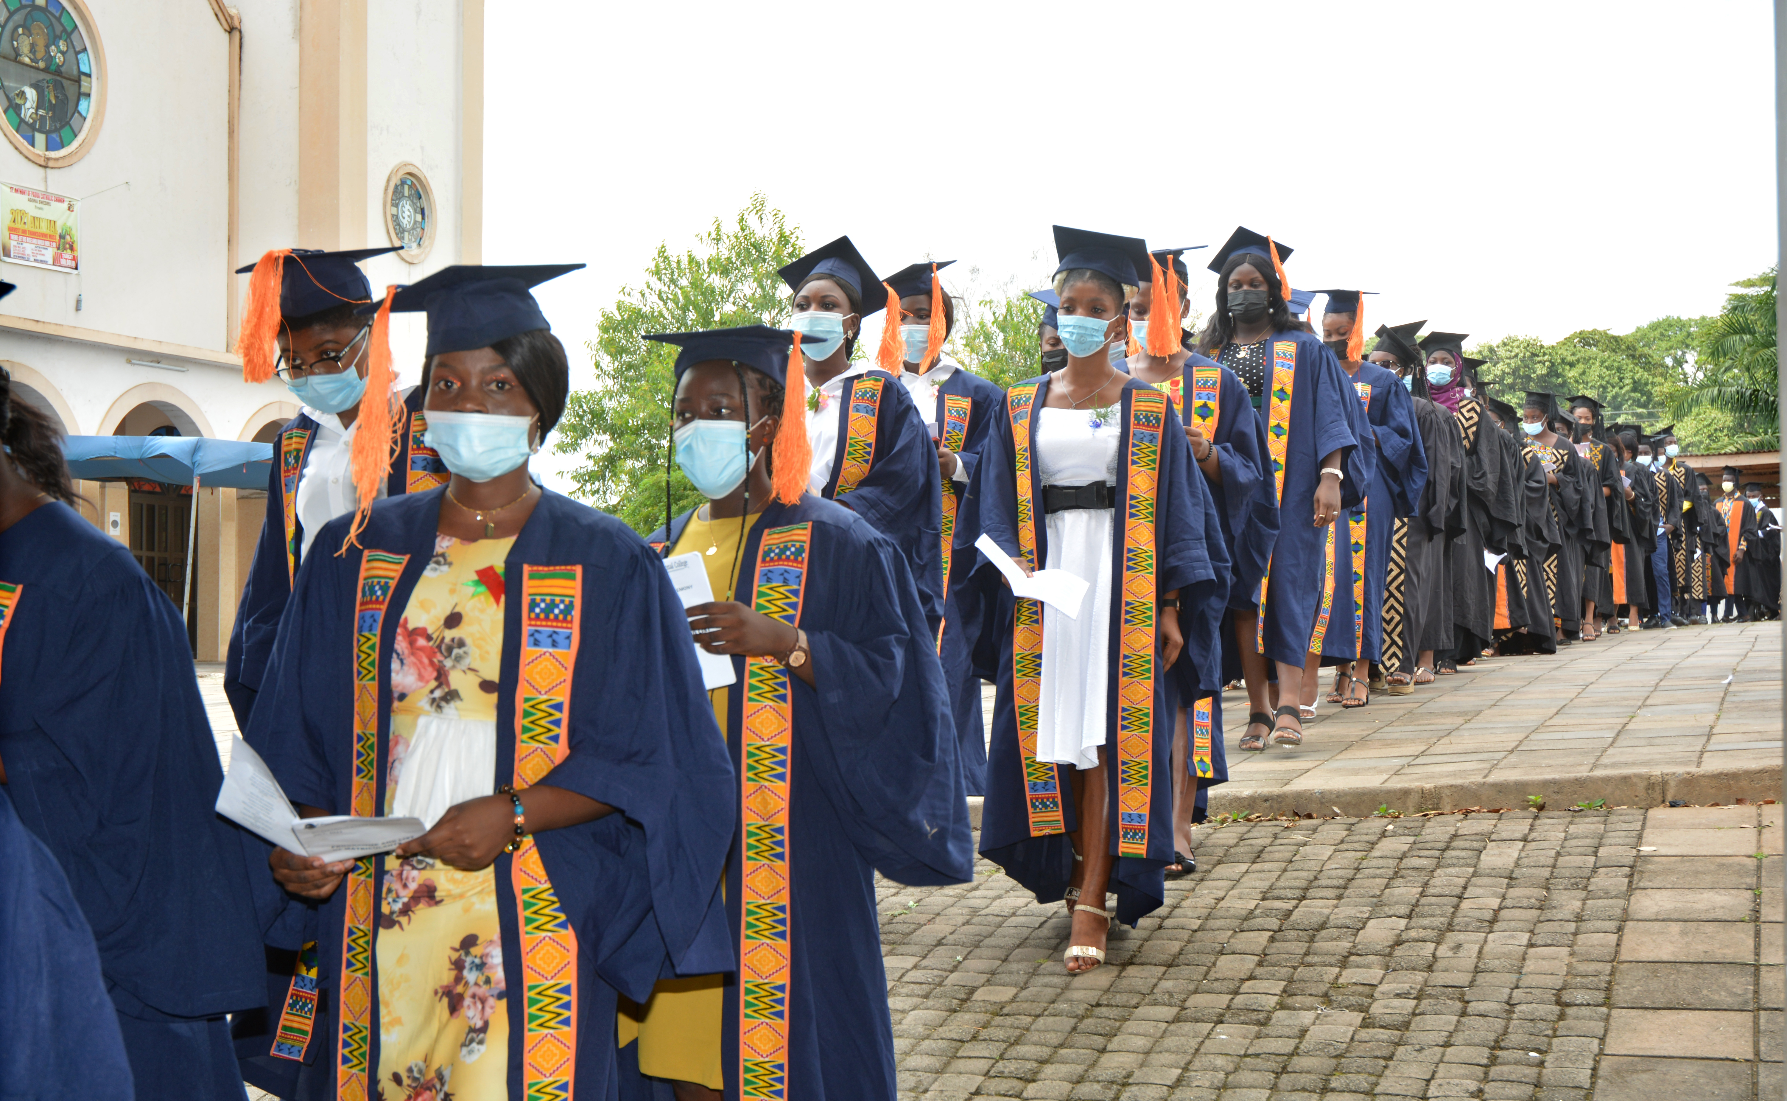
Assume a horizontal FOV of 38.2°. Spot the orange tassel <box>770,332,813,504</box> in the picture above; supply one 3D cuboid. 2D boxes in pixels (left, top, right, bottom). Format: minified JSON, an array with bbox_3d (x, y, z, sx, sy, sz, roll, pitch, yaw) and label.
[{"bbox_3d":[-0.162,-0.210,4.130,0.064,0.270,0.055,-1,-2,20],"label":"orange tassel"}]

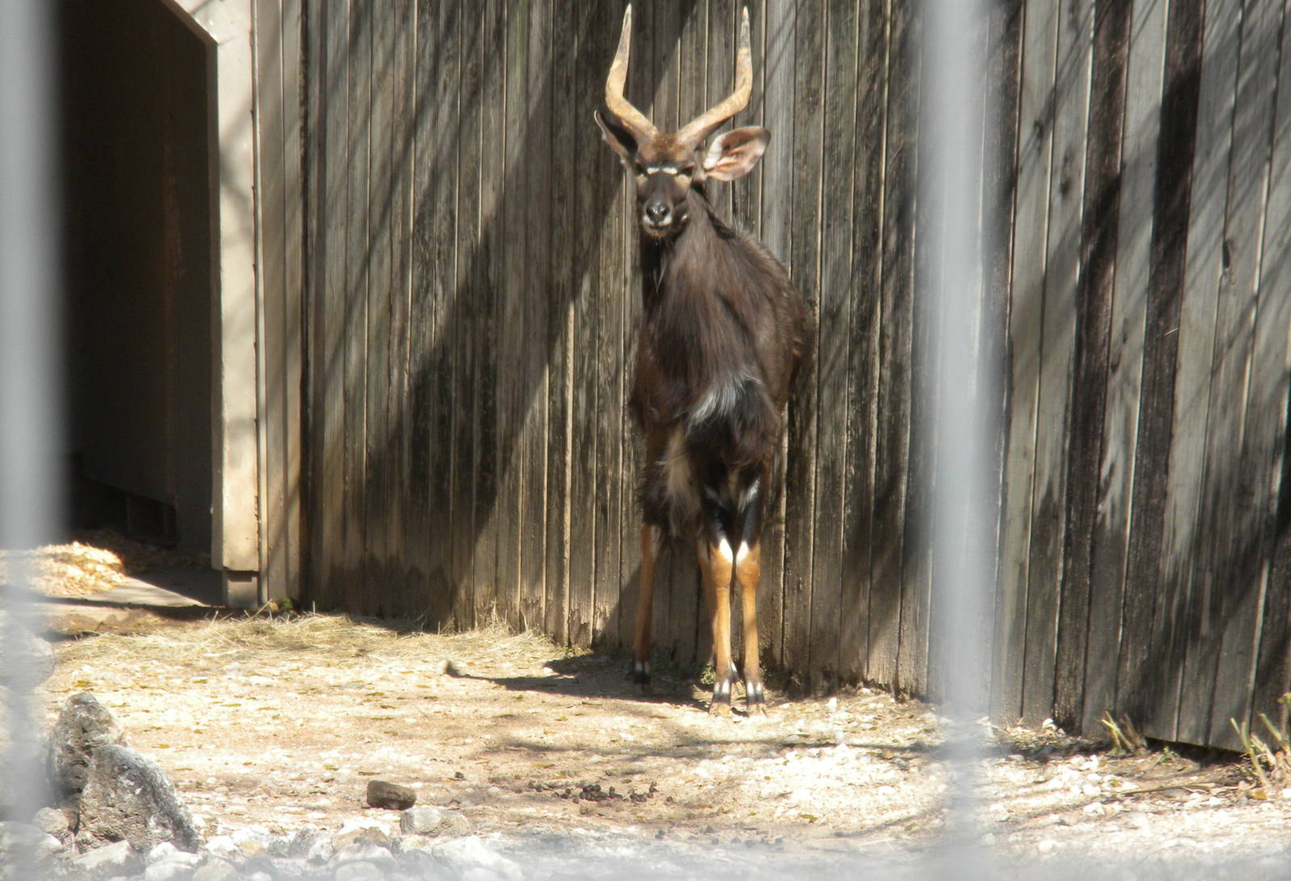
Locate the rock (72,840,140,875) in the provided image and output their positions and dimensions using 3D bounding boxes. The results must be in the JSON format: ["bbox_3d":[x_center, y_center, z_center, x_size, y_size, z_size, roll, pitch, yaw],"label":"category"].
[{"bbox_3d":[-0.965,0.748,17.350,0.122,0.060,0.092,0,3,0],"label":"rock"}]

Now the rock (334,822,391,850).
[{"bbox_3d":[-0.518,0.726,17.750,0.104,0.053,0.085,0,3,0],"label":"rock"}]

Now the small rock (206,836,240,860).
[{"bbox_3d":[-0.811,0.783,18.600,0.064,0.045,0.055,0,3,0],"label":"small rock"}]

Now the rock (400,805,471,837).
[{"bbox_3d":[-0.395,0.713,18.150,0.128,0.057,0.095,0,3,0],"label":"rock"}]

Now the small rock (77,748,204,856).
[{"bbox_3d":[-0.926,0.657,17.720,0.222,0.197,0.165,0,3,0],"label":"small rock"}]

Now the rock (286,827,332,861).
[{"bbox_3d":[-0.611,0.735,17.650,0.083,0.059,0.070,0,3,0],"label":"rock"}]

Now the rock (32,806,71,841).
[{"bbox_3d":[-1.148,0.742,18.750,0.074,0.068,0.068,0,3,0],"label":"rock"}]

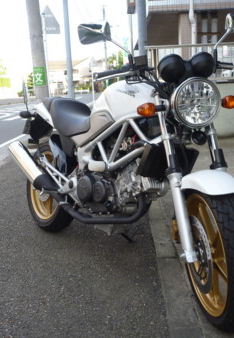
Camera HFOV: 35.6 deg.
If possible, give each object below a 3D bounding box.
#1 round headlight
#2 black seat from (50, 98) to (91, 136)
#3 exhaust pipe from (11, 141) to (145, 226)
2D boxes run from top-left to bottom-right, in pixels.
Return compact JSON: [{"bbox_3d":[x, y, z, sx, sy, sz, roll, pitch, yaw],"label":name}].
[{"bbox_3d":[0.303,-0.265,1.472,0.195,0.195,0.130,-6,9,-7],"label":"round headlight"},{"bbox_3d":[-0.213,-0.289,2.247,0.260,0.190,0.400,5,5,-37],"label":"black seat"},{"bbox_3d":[-0.303,0.070,2.136,0.250,0.390,1.260,5,5,-37],"label":"exhaust pipe"}]

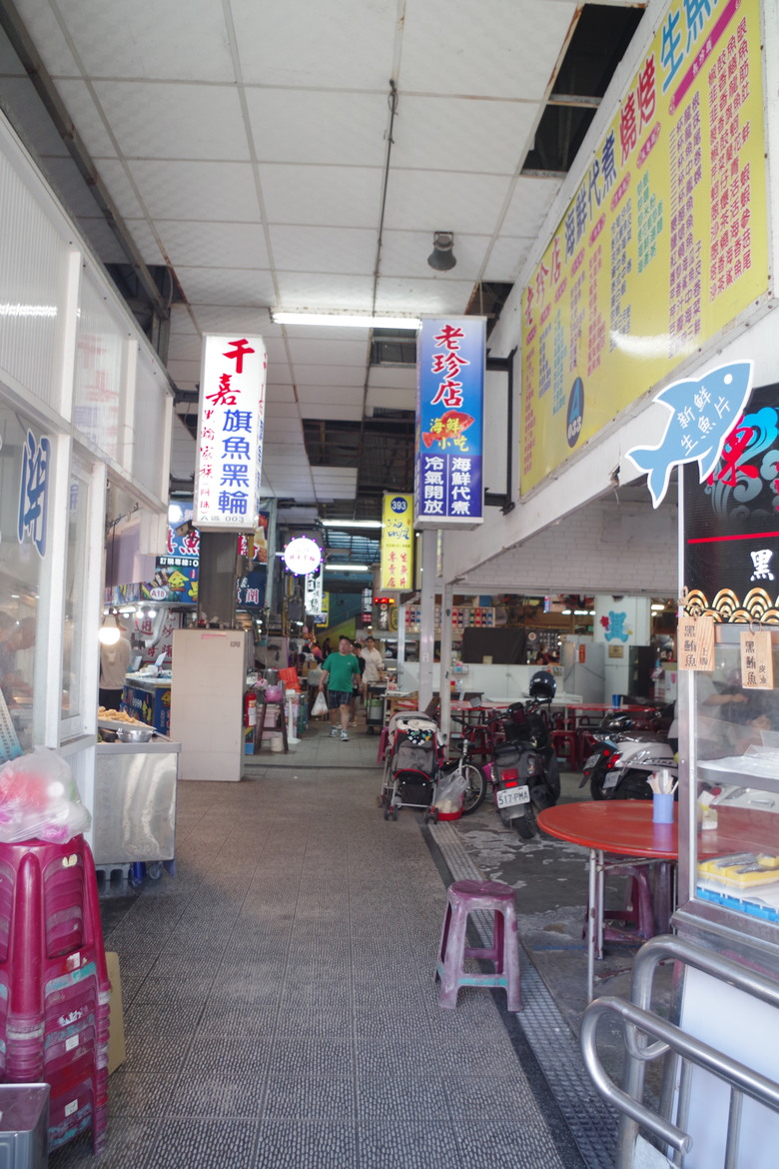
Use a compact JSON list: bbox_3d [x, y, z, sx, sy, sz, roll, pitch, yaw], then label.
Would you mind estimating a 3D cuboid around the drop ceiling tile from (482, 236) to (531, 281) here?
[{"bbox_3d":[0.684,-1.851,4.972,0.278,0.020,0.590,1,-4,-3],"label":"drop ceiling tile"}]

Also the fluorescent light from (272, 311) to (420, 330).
[{"bbox_3d":[-0.179,-1.768,5.793,1.200,0.100,0.120,2,-4,-3],"label":"fluorescent light"}]

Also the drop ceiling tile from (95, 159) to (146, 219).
[{"bbox_3d":[-1.531,-1.931,4.253,0.593,0.020,0.569,1,-4,-3],"label":"drop ceiling tile"}]

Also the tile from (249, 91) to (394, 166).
[{"bbox_3d":[-0.295,-1.944,3.746,0.593,0.020,0.569,1,-4,-3],"label":"tile"}]

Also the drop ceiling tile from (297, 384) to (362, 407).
[{"bbox_3d":[-0.520,-1.698,7.850,0.605,0.020,0.585,2,-4,-3],"label":"drop ceiling tile"}]

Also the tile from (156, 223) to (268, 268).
[{"bbox_3d":[-0.977,-1.913,4.928,0.605,0.020,0.585,2,-4,-3],"label":"tile"}]

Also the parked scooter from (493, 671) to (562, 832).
[{"bbox_3d":[1.227,1.473,7.603,0.660,1.200,1.780,0,-4,16],"label":"parked scooter"}]

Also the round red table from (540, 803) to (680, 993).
[{"bbox_3d":[1.271,1.421,3.794,1.220,0.750,1.220,1,-4,0],"label":"round red table"}]

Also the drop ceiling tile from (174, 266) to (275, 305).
[{"bbox_3d":[-1.008,-1.873,5.506,0.605,0.020,0.585,2,-4,-3],"label":"drop ceiling tile"}]

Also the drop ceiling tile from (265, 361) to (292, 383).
[{"bbox_3d":[-1.092,-1.743,7.196,0.605,0.020,0.590,1,-4,-3],"label":"drop ceiling tile"}]

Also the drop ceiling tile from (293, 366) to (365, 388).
[{"bbox_3d":[-0.488,-1.728,7.229,0.605,0.020,0.590,1,-4,-3],"label":"drop ceiling tile"}]

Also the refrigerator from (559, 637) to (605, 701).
[{"bbox_3d":[3.108,1.723,14.210,0.560,1.580,0.600,2,-4,-11],"label":"refrigerator"}]

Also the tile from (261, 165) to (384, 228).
[{"bbox_3d":[-0.327,-1.907,4.318,0.593,0.020,0.569,1,-4,-3],"label":"tile"}]

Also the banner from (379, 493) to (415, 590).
[{"bbox_3d":[0.104,-0.537,11.505,0.390,1.220,0.270,2,-4,-3],"label":"banner"}]

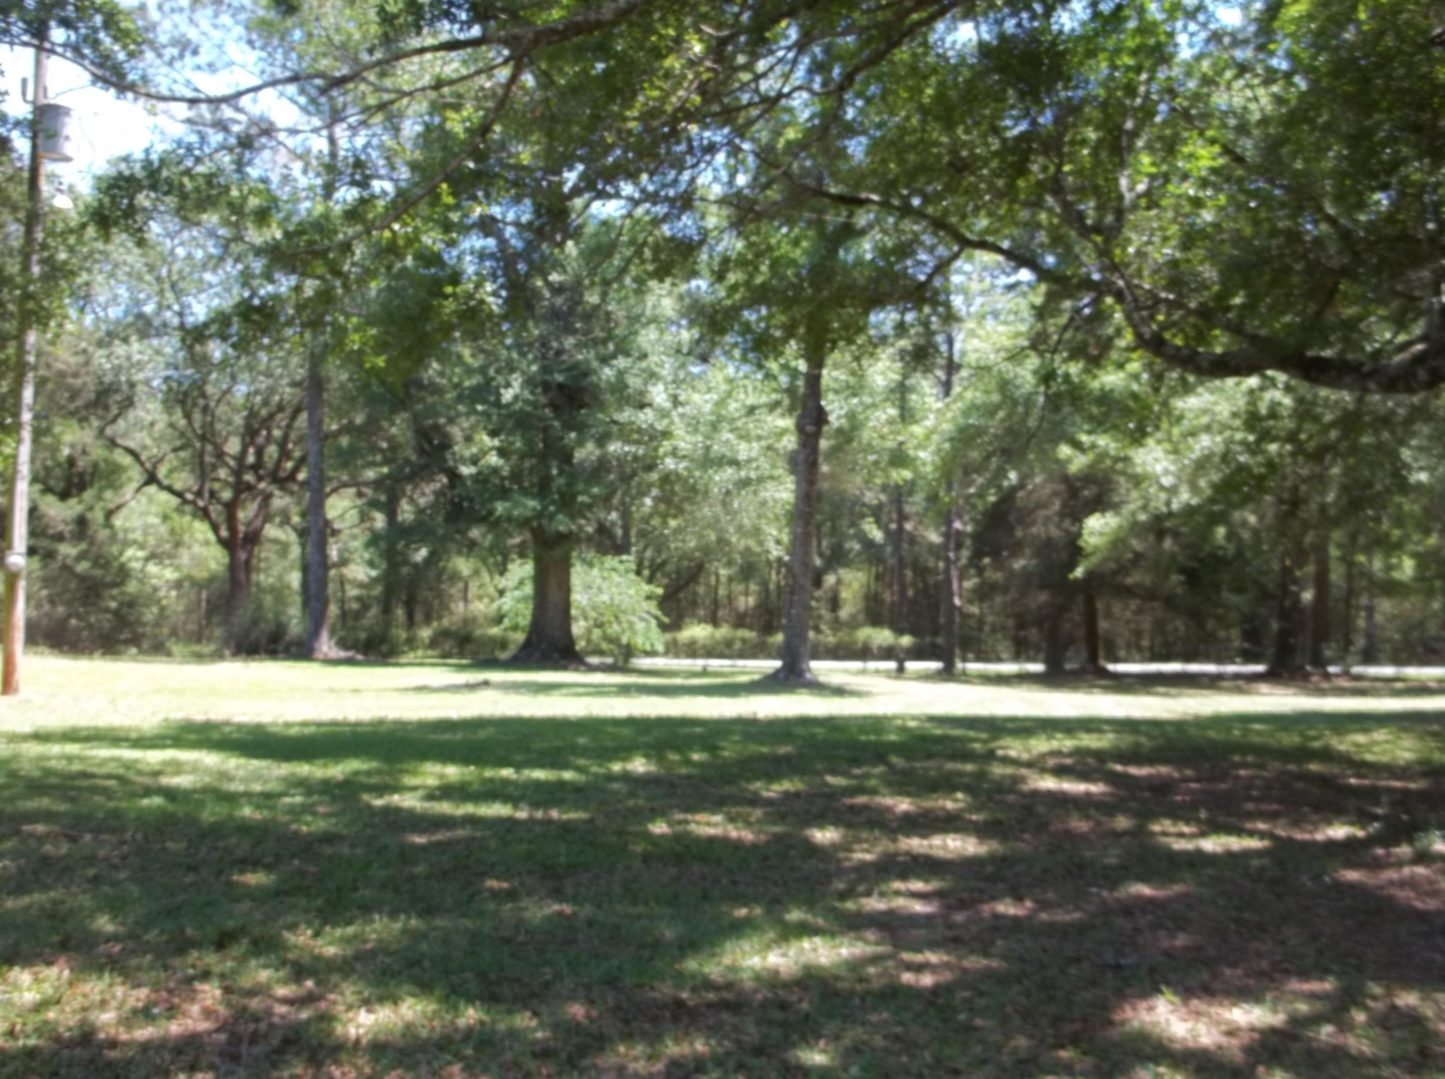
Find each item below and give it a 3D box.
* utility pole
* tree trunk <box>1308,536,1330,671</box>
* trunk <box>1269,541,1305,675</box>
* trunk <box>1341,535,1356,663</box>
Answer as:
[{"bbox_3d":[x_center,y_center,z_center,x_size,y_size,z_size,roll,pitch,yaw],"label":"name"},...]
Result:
[{"bbox_3d":[-9.288,-2.384,18.400,0.260,8.900,0.260,2,-1,0],"label":"utility pole"},{"bbox_3d":[13.990,1.496,32.300,0.520,3.180,0.480,1,-2,0],"label":"tree trunk"},{"bbox_3d":[13.099,1.600,32.000,0.750,3.120,0.750,1,-1,0],"label":"trunk"},{"bbox_3d":[16.829,1.622,37.000,0.330,3.340,0.330,1,-1,0],"label":"trunk"}]

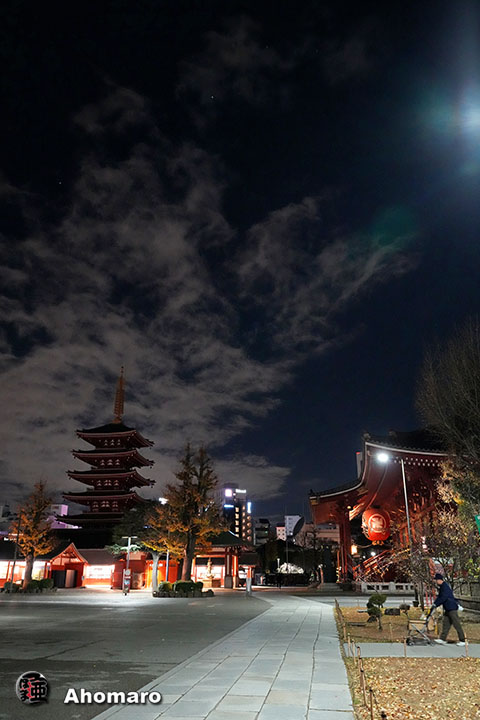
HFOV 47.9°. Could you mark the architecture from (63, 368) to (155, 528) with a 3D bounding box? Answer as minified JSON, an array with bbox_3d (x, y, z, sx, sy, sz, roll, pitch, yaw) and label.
[{"bbox_3d":[-31.657,24.001,135.916,19.000,47.250,19.000,-1,-21,4],"label":"architecture"}]

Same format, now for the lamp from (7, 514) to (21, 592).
[{"bbox_3d":[-16.725,14.212,39.874,0.450,5.550,0.400,1,-21,0],"label":"lamp"}]

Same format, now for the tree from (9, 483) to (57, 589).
[{"bbox_3d":[-16.037,13.691,42.077,4.000,8.150,4.000,7,-22,-17],"label":"tree"}]

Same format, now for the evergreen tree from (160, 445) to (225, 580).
[{"bbox_3d":[-3.741,12.086,41.811,5.400,11.200,5.400,1,-21,0],"label":"evergreen tree"}]

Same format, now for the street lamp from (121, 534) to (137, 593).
[{"bbox_3d":[-8.211,14.956,39.472,1.200,4.050,0.350,1,-21,0],"label":"street lamp"}]

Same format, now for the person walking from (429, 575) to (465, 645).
[{"bbox_3d":[4.967,5.978,12.969,0.850,1.660,0.550,1,-21,0],"label":"person walking"}]

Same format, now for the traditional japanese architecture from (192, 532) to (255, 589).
[{"bbox_3d":[-2.129,21.648,59.143,6.700,6.110,7.300,-3,-22,10],"label":"traditional japanese architecture"}]

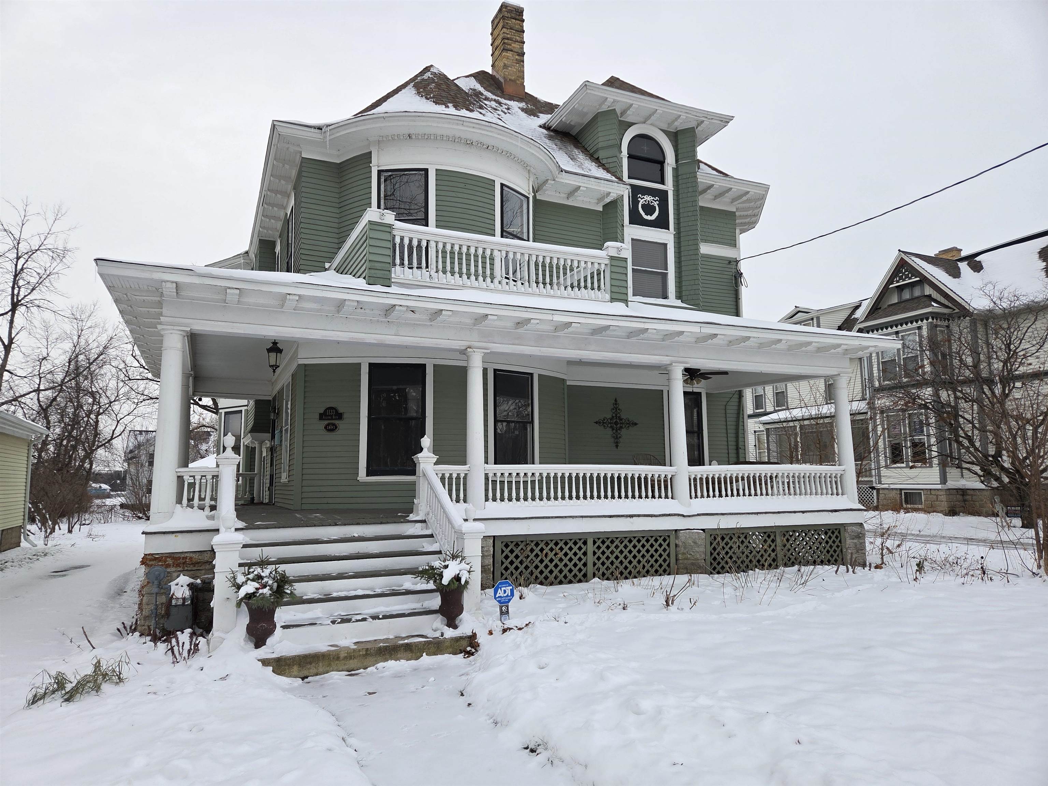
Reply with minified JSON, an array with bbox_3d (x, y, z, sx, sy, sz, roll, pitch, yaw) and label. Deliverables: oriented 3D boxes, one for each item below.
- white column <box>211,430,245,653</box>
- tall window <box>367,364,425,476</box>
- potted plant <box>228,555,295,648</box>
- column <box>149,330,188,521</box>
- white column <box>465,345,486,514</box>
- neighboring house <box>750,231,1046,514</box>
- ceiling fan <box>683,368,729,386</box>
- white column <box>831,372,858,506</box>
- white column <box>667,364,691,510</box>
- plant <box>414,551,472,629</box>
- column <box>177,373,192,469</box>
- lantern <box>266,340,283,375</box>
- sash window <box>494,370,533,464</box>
[{"bbox_3d":[-3.002,1.474,7.046,0.286,2.163,0.286,3,-8,-24],"label":"white column"},{"bbox_3d":[-2.006,0.418,10.939,0.900,1.760,0.140,1,-8,-9],"label":"tall window"},{"bbox_3d":[-2.646,2.110,7.011,0.630,0.946,0.591,3,-8,-24],"label":"potted plant"},{"bbox_3d":[-4.297,0.408,8.439,0.315,2.374,0.315,3,-8,-24],"label":"column"},{"bbox_3d":[-0.703,0.579,10.042,0.315,2.374,0.315,-1,-8,0],"label":"white column"},{"bbox_3d":[18.842,-0.531,30.195,10.000,11.100,16.500,3,-8,-24],"label":"neighboring house"},{"bbox_3d":[3.098,-0.362,12.823,1.300,0.480,1.300,3,-8,-24],"label":"ceiling fan"},{"bbox_3d":[6.012,0.899,13.038,0.315,2.374,0.315,3,-8,-24],"label":"white column"},{"bbox_3d":[2.541,0.734,11.489,0.315,2.374,0.315,3,-8,-24],"label":"white column"},{"bbox_3d":[-0.884,2.223,7.793,0.640,0.880,0.591,-1,-8,0],"label":"plant"},{"bbox_3d":[-5.669,0.806,11.486,0.320,2.320,0.320,3,-8,-24],"label":"column"},{"bbox_3d":[-3.557,-0.500,9.909,0.250,0.530,0.250,3,-8,-24],"label":"lantern"},{"bbox_3d":[-0.172,0.512,11.811,0.870,1.760,0.140,5,-10,-39],"label":"sash window"}]

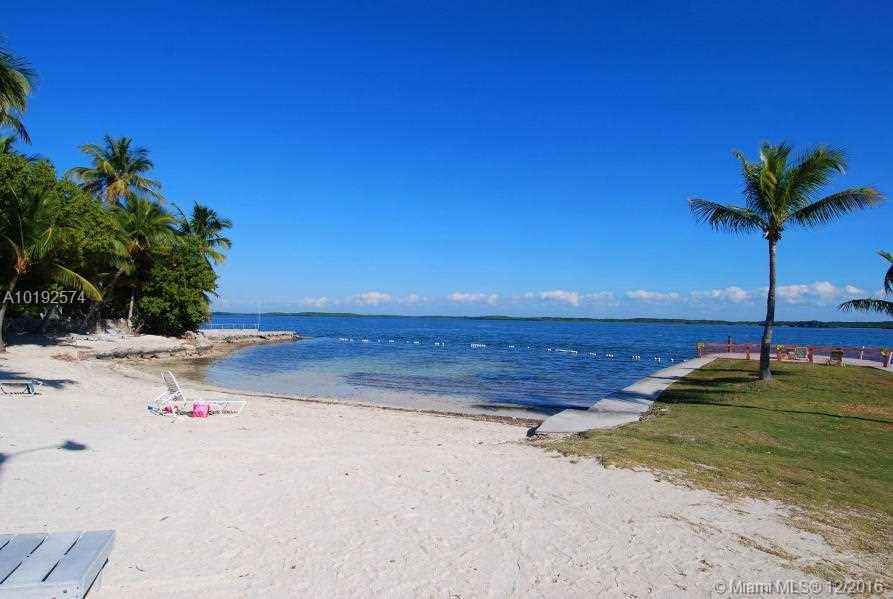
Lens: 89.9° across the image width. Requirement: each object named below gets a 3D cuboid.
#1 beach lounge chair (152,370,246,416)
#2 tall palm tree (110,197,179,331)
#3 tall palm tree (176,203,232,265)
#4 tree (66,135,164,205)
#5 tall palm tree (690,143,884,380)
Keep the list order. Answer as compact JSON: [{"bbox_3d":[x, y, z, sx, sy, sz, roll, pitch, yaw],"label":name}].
[{"bbox_3d":[-5.488,2.113,10.000,1.750,0.880,0.650,6,-4,-29],"label":"beach lounge chair"},{"bbox_3d":[-24.628,-2.817,36.000,5.300,10.800,5.200,3,-3,-34],"label":"tall palm tree"},{"bbox_3d":[-22.911,-3.099,42.000,5.400,12.000,5.200,2,-3,-29],"label":"tall palm tree"},{"bbox_3d":[-27.132,-5.542,37.000,6.400,16.000,6.200,3,-3,-36],"label":"tree"},{"bbox_3d":[13.280,-1.529,18.000,6.400,9.500,5.800,-1,-3,36],"label":"tall palm tree"}]

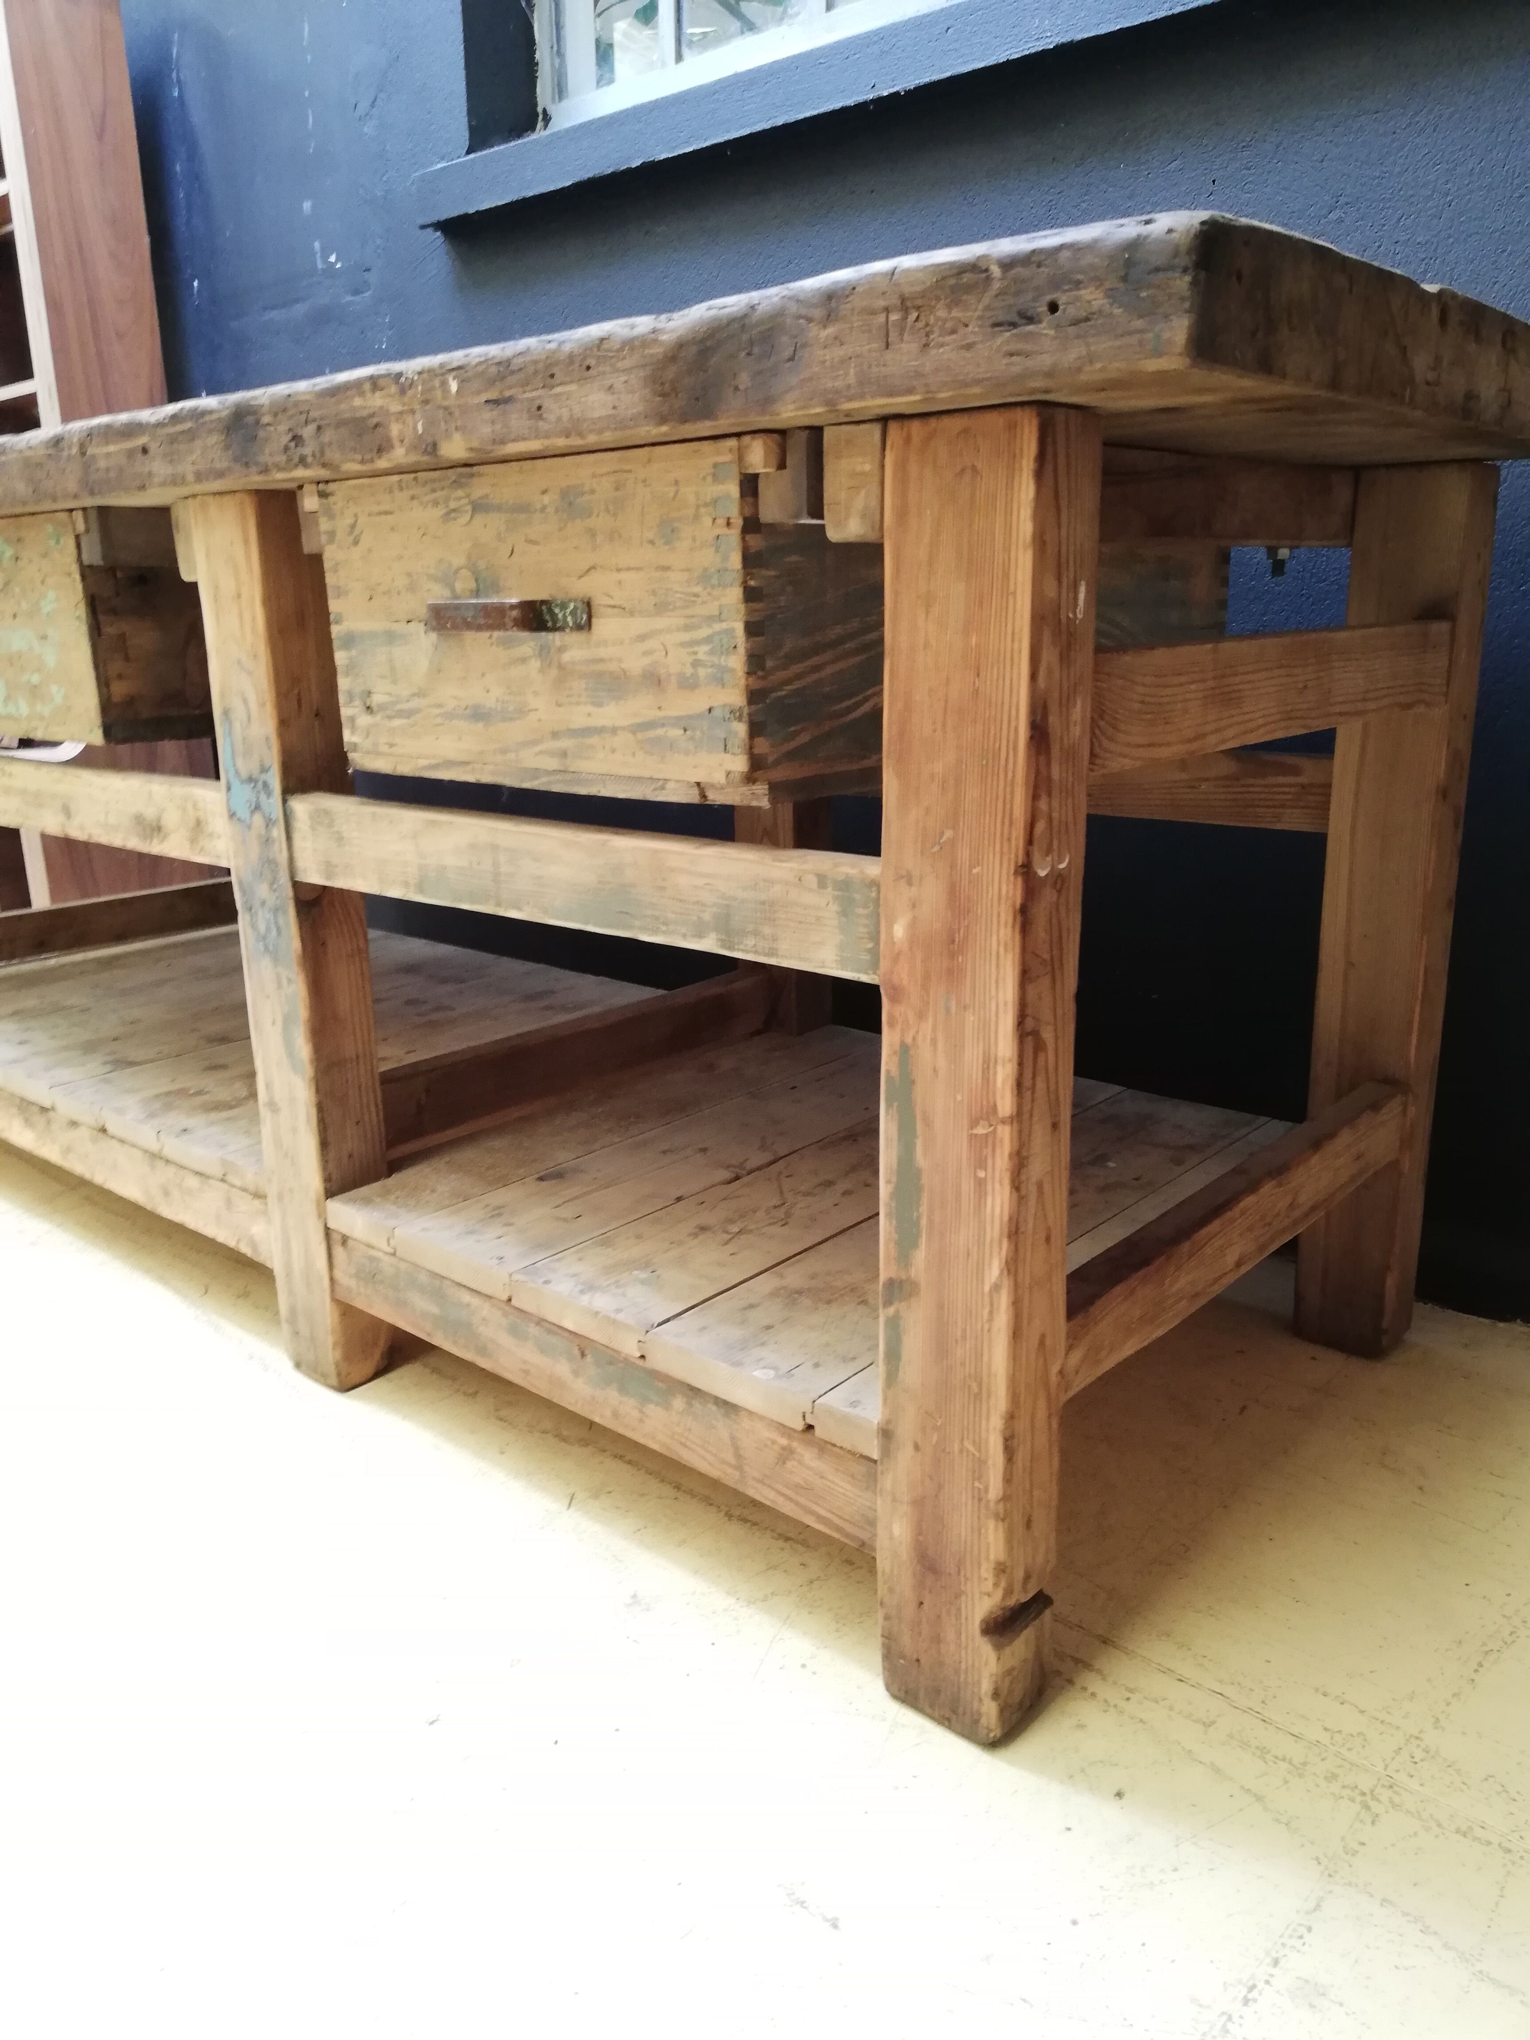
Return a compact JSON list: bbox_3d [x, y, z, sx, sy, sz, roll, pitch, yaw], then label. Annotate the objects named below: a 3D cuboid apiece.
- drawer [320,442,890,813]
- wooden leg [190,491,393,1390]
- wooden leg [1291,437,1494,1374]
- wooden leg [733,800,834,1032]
[{"bbox_3d":[0.032,-0.320,1.234,0.425,0.205,0.620,12,20,40],"label":"drawer"},{"bbox_3d":[-0.408,-0.052,1.363,0.098,0.780,0.066,12,20,40],"label":"wooden leg"},{"bbox_3d":[0.559,-0.075,1.381,0.092,0.788,0.068,12,20,40],"label":"wooden leg"},{"bbox_3d":[0.024,-0.189,1.859,0.093,0.780,0.070,12,20,40],"label":"wooden leg"}]

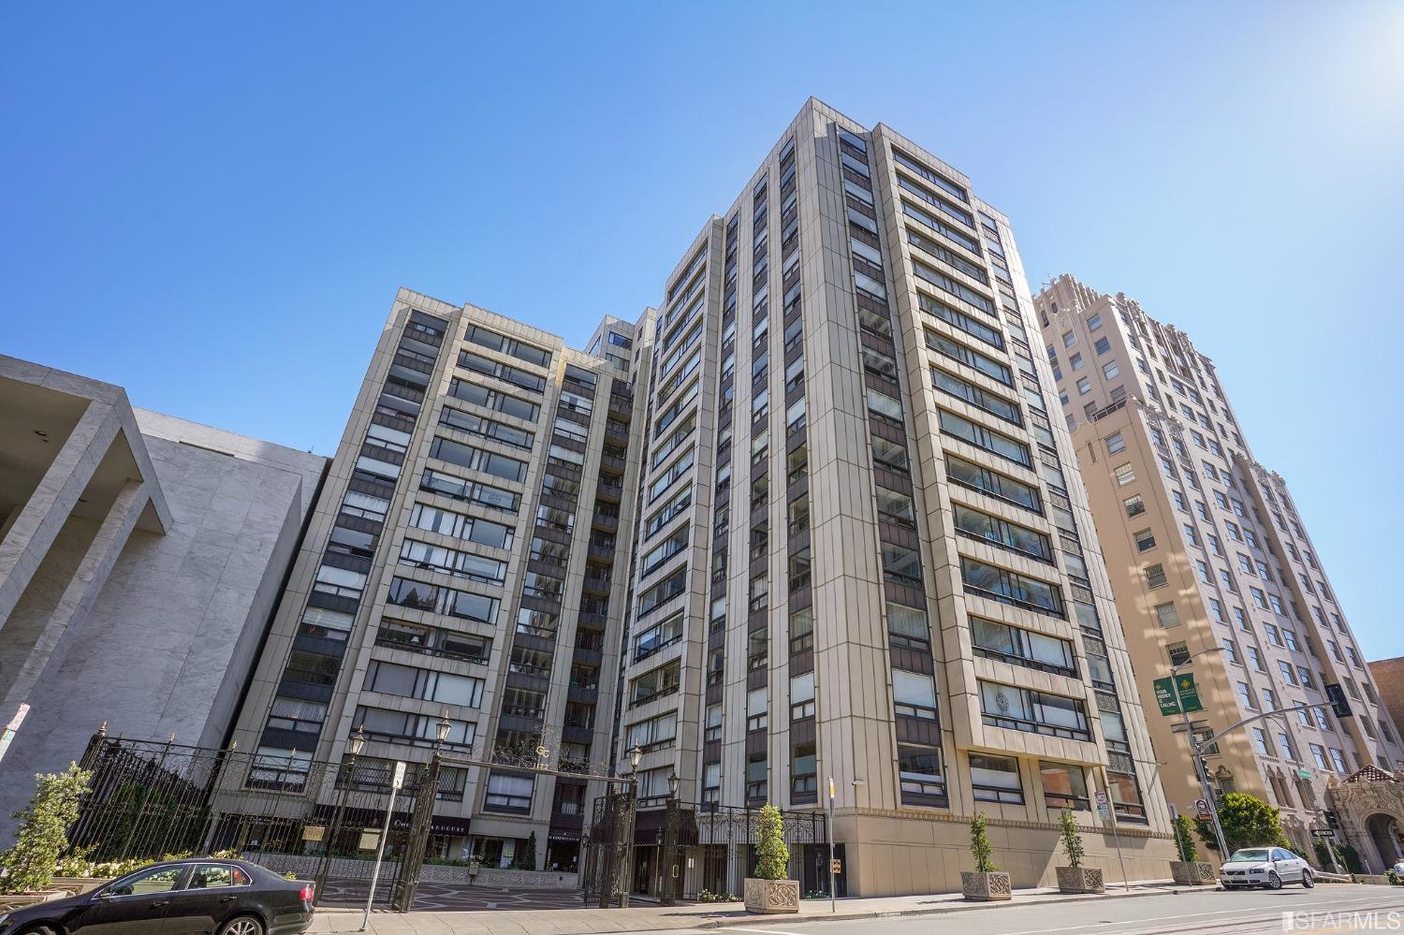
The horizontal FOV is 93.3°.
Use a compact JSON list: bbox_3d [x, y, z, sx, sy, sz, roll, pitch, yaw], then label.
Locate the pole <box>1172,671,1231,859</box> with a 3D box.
[{"bbox_3d":[22.969,13.843,30.435,0.300,8.850,0.300,18,-33,-24],"label":"pole"}]

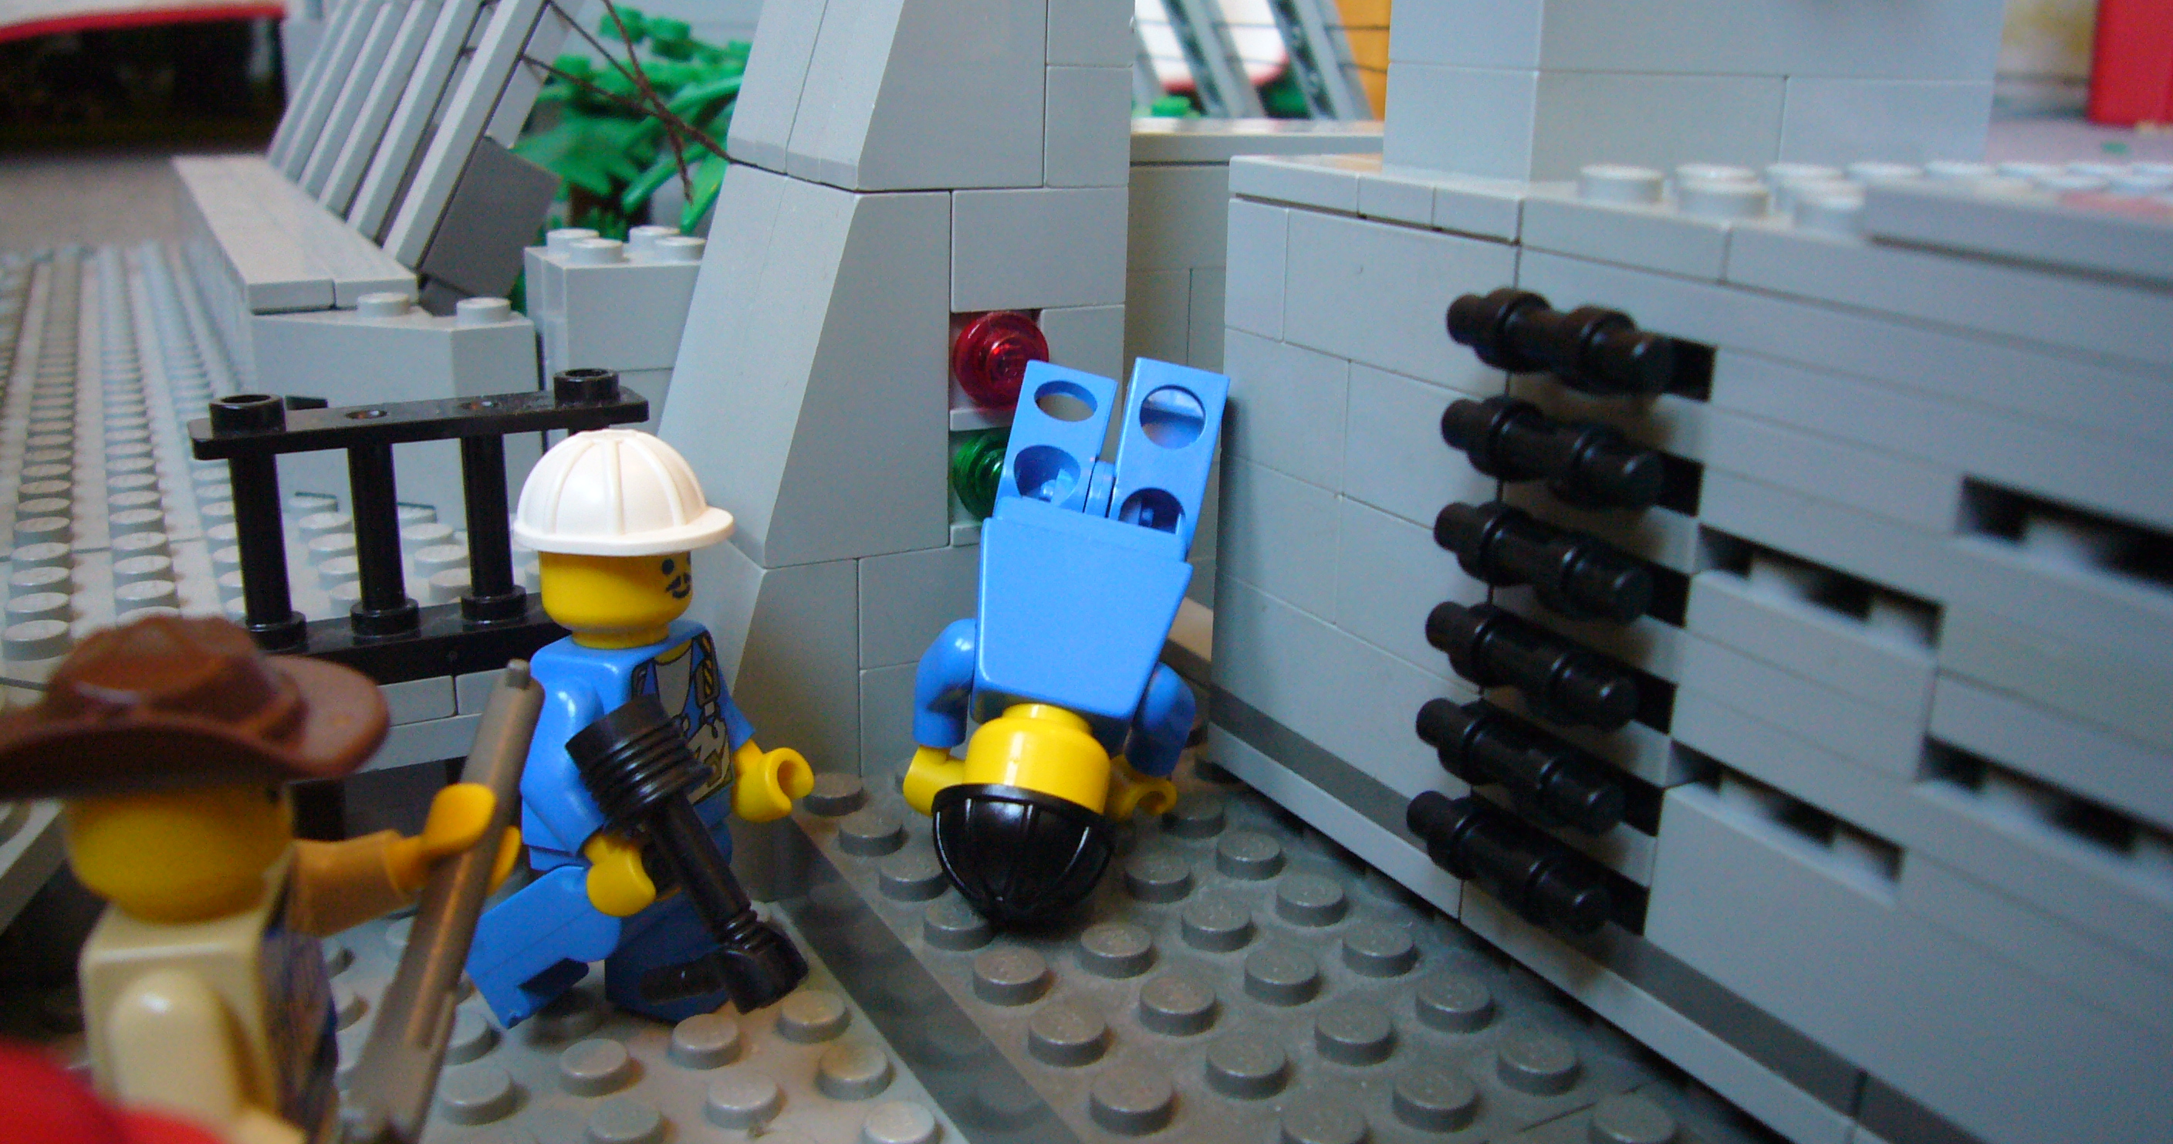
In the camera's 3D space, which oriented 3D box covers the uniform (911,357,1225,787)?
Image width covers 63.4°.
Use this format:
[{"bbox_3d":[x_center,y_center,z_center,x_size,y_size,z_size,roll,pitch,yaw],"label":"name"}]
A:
[{"bbox_3d":[0.000,-0.001,0.136,0.021,0.033,0.017,12,-21,-1],"label":"uniform"}]

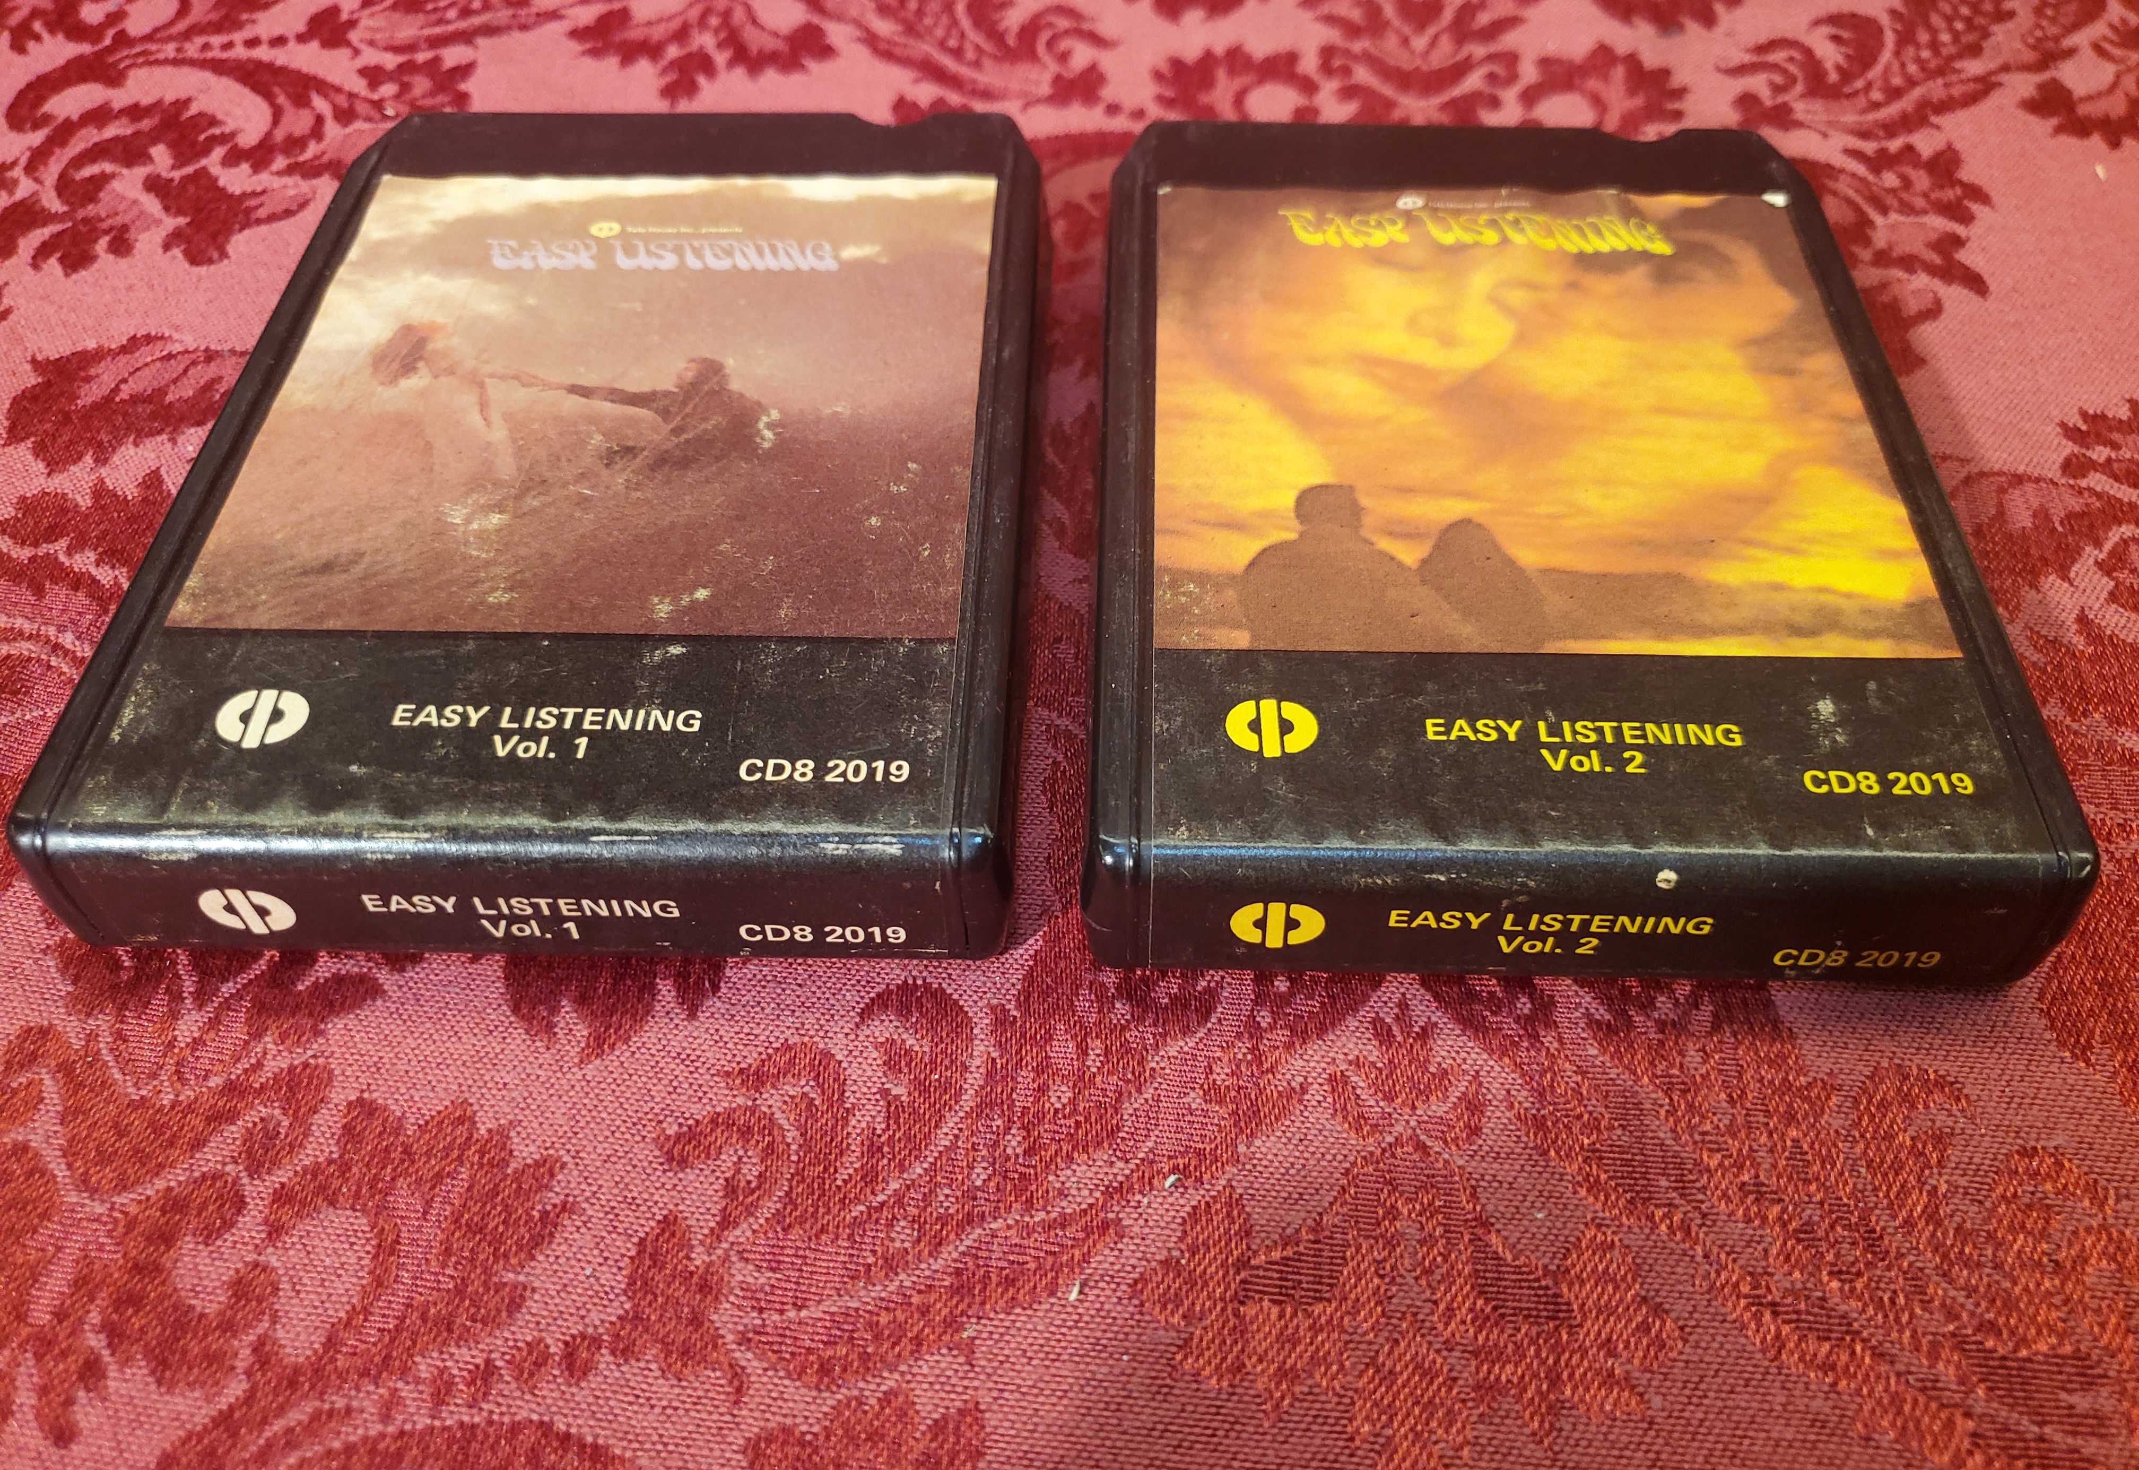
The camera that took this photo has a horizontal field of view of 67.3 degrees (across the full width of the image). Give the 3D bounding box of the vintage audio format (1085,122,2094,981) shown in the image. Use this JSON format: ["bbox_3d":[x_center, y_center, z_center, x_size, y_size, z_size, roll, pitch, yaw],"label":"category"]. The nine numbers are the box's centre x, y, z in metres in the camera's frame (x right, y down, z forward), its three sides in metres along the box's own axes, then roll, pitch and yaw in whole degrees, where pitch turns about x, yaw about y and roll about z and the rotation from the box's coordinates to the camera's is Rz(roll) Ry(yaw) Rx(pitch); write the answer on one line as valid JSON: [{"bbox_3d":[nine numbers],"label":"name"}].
[{"bbox_3d":[0.055,-0.033,0.212,0.102,0.023,0.134,1,52,2],"label":"vintage audio format"}]

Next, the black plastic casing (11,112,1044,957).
[{"bbox_3d":[-0.056,-0.035,0.213,0.102,0.023,0.134,1,52,1],"label":"black plastic casing"}]

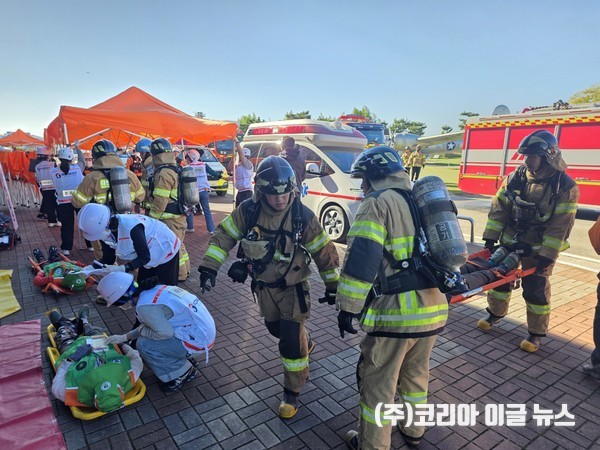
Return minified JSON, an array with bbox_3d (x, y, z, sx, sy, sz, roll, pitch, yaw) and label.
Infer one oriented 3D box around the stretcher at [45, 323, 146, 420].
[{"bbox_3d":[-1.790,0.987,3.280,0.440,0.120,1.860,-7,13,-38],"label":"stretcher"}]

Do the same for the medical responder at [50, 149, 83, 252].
[{"bbox_3d":[-3.599,-0.391,6.198,0.550,1.680,0.450,-3,11,-22],"label":"medical responder"}]

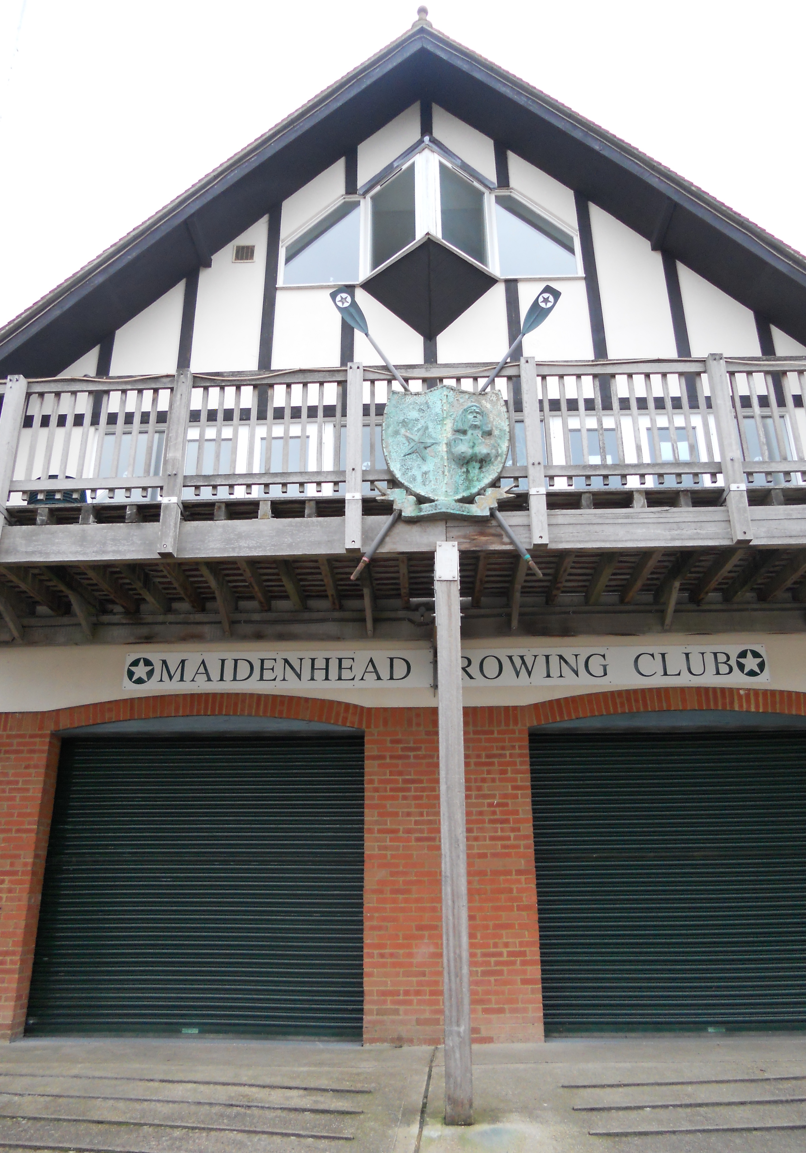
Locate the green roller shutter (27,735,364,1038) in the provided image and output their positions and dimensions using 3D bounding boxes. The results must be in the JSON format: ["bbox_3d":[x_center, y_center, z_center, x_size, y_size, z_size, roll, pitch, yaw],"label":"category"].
[{"bbox_3d":[-1.853,2.815,8.378,3.020,2.670,0.100,-1,-21,2],"label":"green roller shutter"}]

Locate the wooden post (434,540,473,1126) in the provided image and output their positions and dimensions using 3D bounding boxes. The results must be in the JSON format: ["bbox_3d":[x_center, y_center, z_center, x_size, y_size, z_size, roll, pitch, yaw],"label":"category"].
[{"bbox_3d":[0.337,1.531,6.122,0.157,3.800,0.157,-1,-21,2],"label":"wooden post"}]

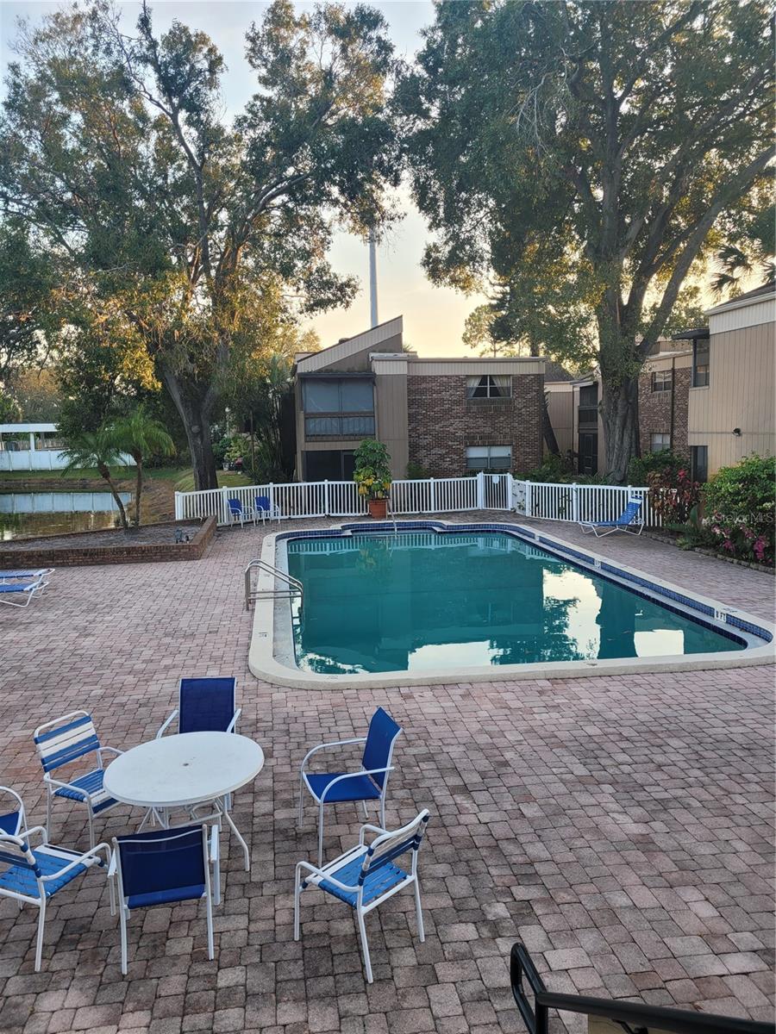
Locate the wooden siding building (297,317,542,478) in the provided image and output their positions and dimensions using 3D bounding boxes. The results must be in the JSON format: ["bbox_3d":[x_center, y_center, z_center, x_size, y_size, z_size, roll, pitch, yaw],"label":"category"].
[{"bbox_3d":[0.574,-4.511,33.407,9.525,6.950,9.500,-2,7,-9],"label":"wooden siding building"}]

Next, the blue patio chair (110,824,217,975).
[{"bbox_3d":[-1.307,2.109,4.599,0.606,0.895,0.698,-3,7,-13],"label":"blue patio chair"}]

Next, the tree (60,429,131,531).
[{"bbox_3d":[-7.827,-0.994,20.840,1.850,2.750,1.850,-4,7,-20],"label":"tree"}]

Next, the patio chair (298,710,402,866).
[{"bbox_3d":[-0.271,1.917,5.624,0.670,0.890,0.610,-3,7,-19],"label":"patio chair"}]

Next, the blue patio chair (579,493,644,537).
[{"bbox_3d":[5.919,-0.016,20.460,1.620,1.010,0.660,-3,7,-17],"label":"blue patio chair"}]

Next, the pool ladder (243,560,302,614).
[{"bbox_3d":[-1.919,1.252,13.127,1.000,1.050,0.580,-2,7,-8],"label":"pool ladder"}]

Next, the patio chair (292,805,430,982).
[{"bbox_3d":[-0.143,2.115,4.592,0.657,0.847,0.565,5,9,42],"label":"patio chair"}]

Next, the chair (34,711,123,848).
[{"bbox_3d":[-2.215,1.995,5.849,0.657,0.847,0.565,3,8,30],"label":"chair"}]

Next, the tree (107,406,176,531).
[{"bbox_3d":[-7.027,-1.350,21.825,2.000,3.400,2.000,-2,7,-8],"label":"tree"}]

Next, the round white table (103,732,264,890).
[{"bbox_3d":[-1.376,2.050,5.391,1.075,0.720,1.075,-2,7,-8],"label":"round white table"}]

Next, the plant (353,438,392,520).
[{"bbox_3d":[-0.485,-1.246,24.975,1.200,2.560,1.200,-1,7,0],"label":"plant"}]

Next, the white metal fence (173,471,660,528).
[{"bbox_3d":[0.516,-0.412,23.759,13.800,1.270,6.300,-2,7,-8],"label":"white metal fence"}]

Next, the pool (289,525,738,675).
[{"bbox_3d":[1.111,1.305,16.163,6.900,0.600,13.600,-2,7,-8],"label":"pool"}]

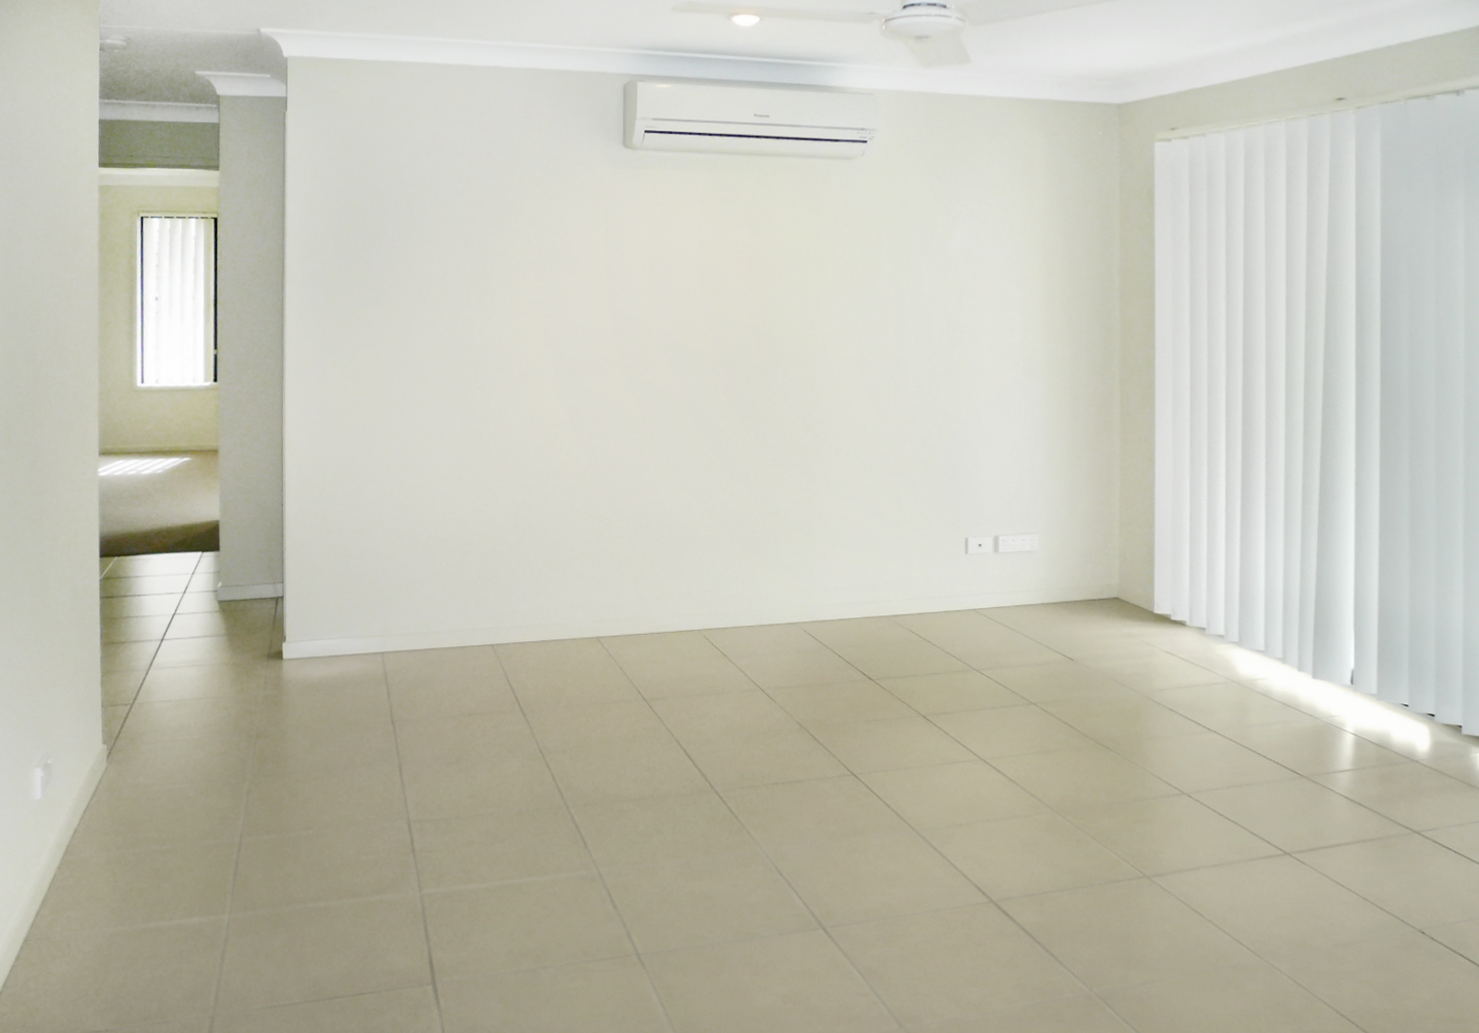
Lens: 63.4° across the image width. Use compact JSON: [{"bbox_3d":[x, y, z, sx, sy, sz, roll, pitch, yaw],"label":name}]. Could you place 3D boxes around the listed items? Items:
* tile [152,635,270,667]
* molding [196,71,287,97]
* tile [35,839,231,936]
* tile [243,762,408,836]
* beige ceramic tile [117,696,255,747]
[{"bbox_3d":[-2.221,0.565,5.061,0.450,0.012,0.450,-2,10,-18],"label":"tile"},{"bbox_3d":[-2.179,-1.898,5.240,0.410,0.090,0.090,-2,11,-18],"label":"molding"},{"bbox_3d":[-1.478,0.920,2.954,0.433,0.012,0.419,-2,11,-18],"label":"tile"},{"bbox_3d":[-1.116,0.776,3.240,0.420,0.010,0.410,-2,10,-18],"label":"tile"},{"bbox_3d":[-1.770,0.660,3.869,0.420,0.010,0.410,-2,10,-18],"label":"beige ceramic tile"}]

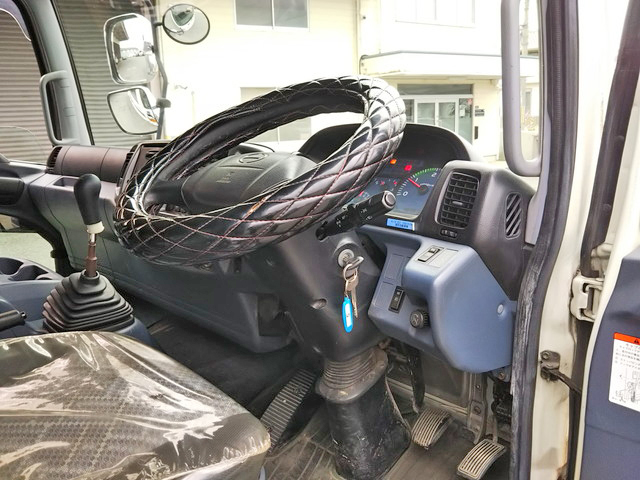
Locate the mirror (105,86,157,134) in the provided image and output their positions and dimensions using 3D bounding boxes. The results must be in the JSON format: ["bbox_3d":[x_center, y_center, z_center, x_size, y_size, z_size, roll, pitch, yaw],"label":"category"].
[{"bbox_3d":[-0.881,-0.608,2.606,0.210,0.190,0.070,3,21,19],"label":"mirror"}]

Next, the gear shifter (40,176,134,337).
[{"bbox_3d":[-0.478,0.031,1.135,0.140,0.300,0.150,10,16,44],"label":"gear shifter"}]

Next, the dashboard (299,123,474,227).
[{"bbox_3d":[0.144,-0.137,1.103,0.390,0.190,0.150,10,9,44],"label":"dashboard"}]

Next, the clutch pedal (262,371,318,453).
[{"bbox_3d":[-0.086,0.445,1.442,0.080,0.045,0.230,10,56,44],"label":"clutch pedal"}]

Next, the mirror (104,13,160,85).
[{"bbox_3d":[-0.872,-0.886,2.566,0.210,0.310,0.070,3,18,19],"label":"mirror"}]

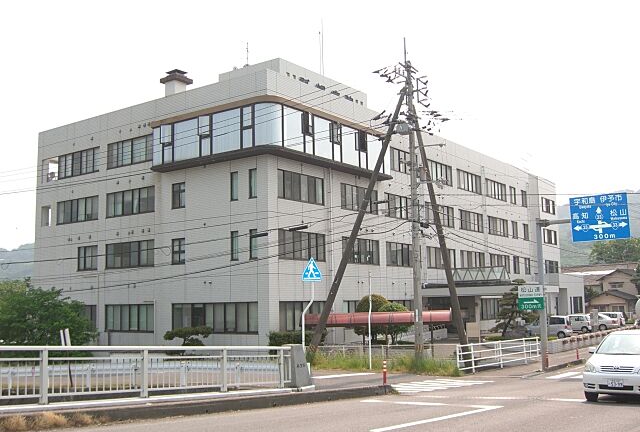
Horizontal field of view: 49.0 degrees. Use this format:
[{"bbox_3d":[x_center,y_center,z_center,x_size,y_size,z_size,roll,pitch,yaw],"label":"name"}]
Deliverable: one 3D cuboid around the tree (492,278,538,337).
[{"bbox_3d":[15.220,7.204,55.166,3.400,4.580,3.000,-3,-7,15],"label":"tree"}]

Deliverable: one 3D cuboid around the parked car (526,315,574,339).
[{"bbox_3d":[18.462,9.094,57.436,4.600,1.740,1.700,-6,-9,33],"label":"parked car"}]

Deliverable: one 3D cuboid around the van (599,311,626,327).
[{"bbox_3d":[30.728,11.172,75.870,4.200,1.720,1.650,-6,-9,33],"label":"van"}]

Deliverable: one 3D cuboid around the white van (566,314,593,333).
[{"bbox_3d":[23.685,10.097,65.815,3.500,1.630,1.500,-6,-9,33],"label":"white van"}]

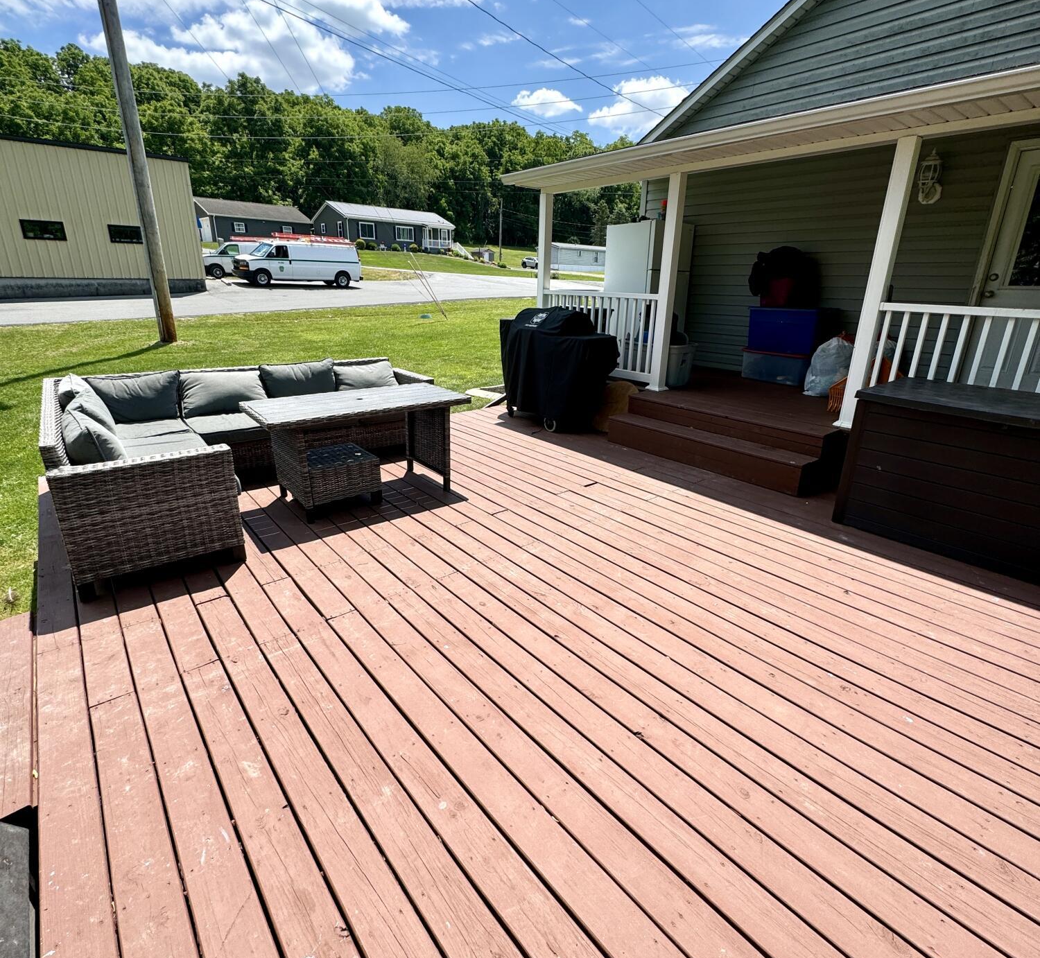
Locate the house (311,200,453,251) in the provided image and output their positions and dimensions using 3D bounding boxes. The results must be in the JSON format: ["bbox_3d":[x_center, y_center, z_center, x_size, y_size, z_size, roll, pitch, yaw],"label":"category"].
[{"bbox_3d":[-15.624,-29.026,65.665,13.900,4.950,8.800,-15,25,-39],"label":"house"}]

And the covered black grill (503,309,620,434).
[{"bbox_3d":[0.338,-1.156,5.792,0.600,1.160,1.300,-12,23,-33],"label":"covered black grill"}]

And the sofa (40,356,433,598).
[{"bbox_3d":[-1.553,-0.301,3.859,2.590,0.740,1.930,-14,24,-37],"label":"sofa"}]

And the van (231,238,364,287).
[{"bbox_3d":[-11.050,-10.680,27.950,6.100,2.130,2.020,-14,25,-37],"label":"van"}]

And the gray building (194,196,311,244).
[{"bbox_3d":[-28.731,-27.071,59.774,10.000,4.350,8.800,-15,25,-38],"label":"gray building"}]

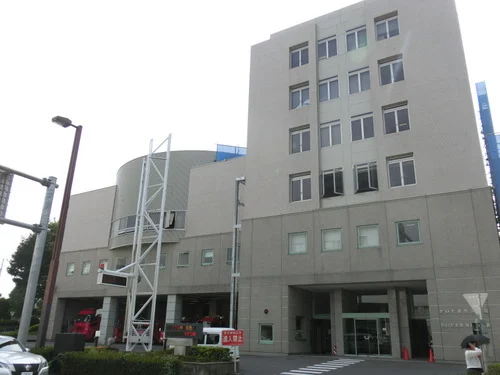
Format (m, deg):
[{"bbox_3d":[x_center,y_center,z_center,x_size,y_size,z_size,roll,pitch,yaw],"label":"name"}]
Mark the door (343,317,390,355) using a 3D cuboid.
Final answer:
[{"bbox_3d":[7.692,9.888,27.690,3.109,2.379,0.150,-10,-22,29],"label":"door"}]

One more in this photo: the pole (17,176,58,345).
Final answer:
[{"bbox_3d":[-7.867,3.009,15.360,0.340,7.211,0.340,-10,-22,29],"label":"pole"}]

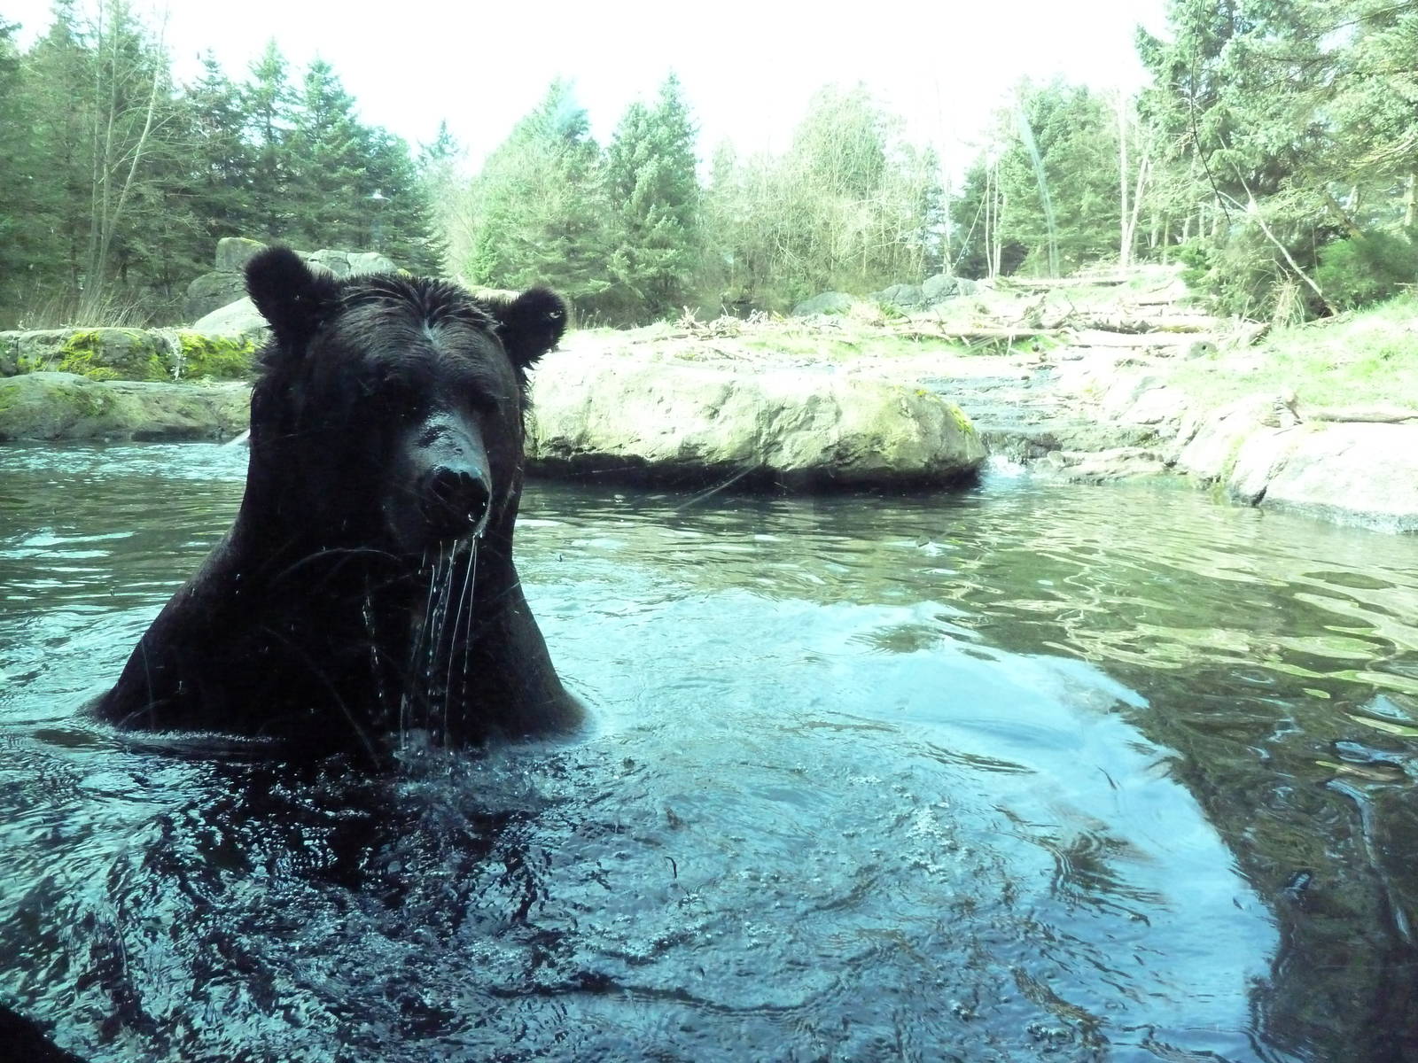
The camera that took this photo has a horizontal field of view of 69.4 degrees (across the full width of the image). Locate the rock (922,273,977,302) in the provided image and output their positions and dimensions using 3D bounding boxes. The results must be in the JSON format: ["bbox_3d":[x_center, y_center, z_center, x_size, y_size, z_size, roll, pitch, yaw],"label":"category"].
[{"bbox_3d":[4.460,-4.532,19.000,0.980,0.550,0.800,2,8,13],"label":"rock"}]

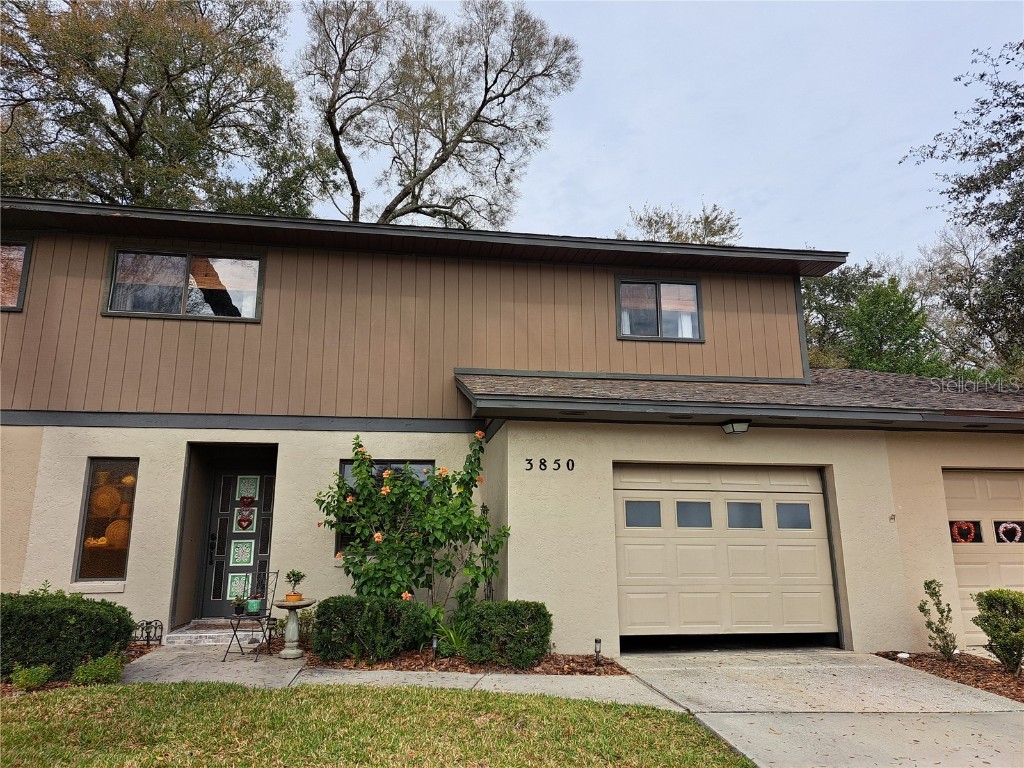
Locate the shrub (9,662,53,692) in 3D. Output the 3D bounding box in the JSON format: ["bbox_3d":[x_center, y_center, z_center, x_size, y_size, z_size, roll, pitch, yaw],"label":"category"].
[{"bbox_3d":[-4.100,2.504,6.060,0.266,0.206,0.266,2,-13,-9],"label":"shrub"}]

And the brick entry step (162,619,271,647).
[{"bbox_3d":[-3.678,3.151,9.049,1.180,0.235,0.850,2,-13,-9],"label":"brick entry step"}]

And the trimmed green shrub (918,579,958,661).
[{"bbox_3d":[4.621,2.540,7.682,0.299,0.833,0.284,2,-13,-9],"label":"trimmed green shrub"}]

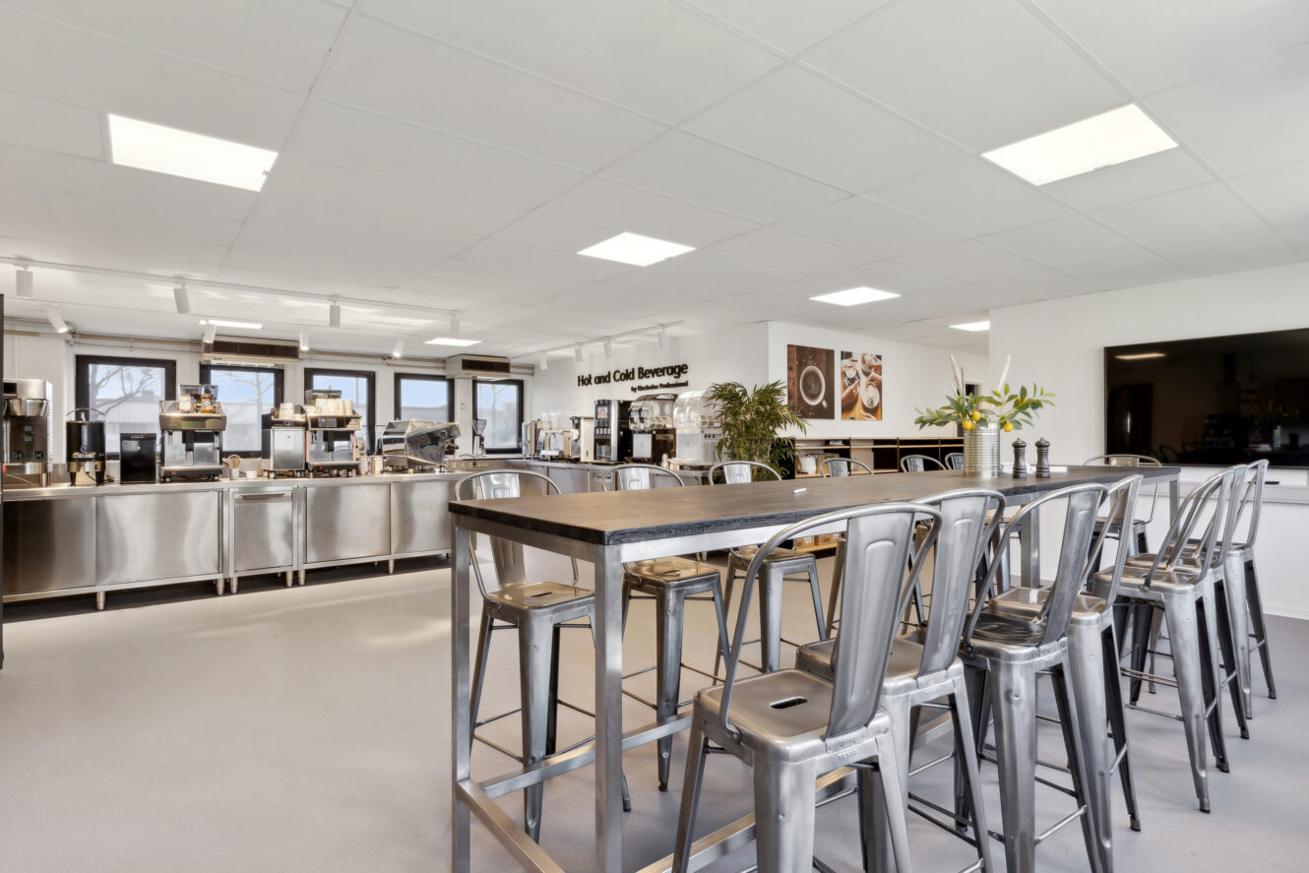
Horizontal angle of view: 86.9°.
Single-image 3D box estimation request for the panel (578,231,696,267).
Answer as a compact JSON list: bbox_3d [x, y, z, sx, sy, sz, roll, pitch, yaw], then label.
[{"bbox_3d":[-0.118,-1.222,4.513,0.590,0.025,0.590,0,0,-38],"label":"panel"}]

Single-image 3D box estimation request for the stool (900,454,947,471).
[{"bbox_3d":[1.812,0.702,4.252,0.430,1.160,0.450,0,0,-35],"label":"stool"}]

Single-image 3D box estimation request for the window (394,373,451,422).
[{"bbox_3d":[-3.385,-0.311,10.217,0.890,1.180,0.100,0,0,-38],"label":"window"}]

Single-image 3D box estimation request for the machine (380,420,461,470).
[{"bbox_3d":[-2.470,0.112,7.341,0.570,0.537,0.760,0,0,-39],"label":"machine"}]

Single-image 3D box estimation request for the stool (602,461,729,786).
[{"bbox_3d":[0.060,0.701,2.791,0.440,1.160,0.460,0,0,-39],"label":"stool"}]

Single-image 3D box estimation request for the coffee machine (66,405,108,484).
[{"bbox_3d":[-4.283,0.079,5.208,0.250,0.584,0.310,0,0,-38],"label":"coffee machine"}]

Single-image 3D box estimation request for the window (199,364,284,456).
[{"bbox_3d":[-5.325,-0.316,8.944,0.940,1.190,0.100,0,0,-38],"label":"window"}]

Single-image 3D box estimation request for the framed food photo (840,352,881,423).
[{"bbox_3d":[2.510,-0.593,8.295,0.810,0.802,0.040,0,0,-39],"label":"framed food photo"}]

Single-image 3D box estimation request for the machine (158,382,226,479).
[{"bbox_3d":[-3.989,-0.040,5.967,0.465,0.835,0.560,0,0,-38],"label":"machine"}]

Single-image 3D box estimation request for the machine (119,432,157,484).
[{"bbox_3d":[-4.081,0.175,5.466,0.226,0.396,0.410,0,0,-38],"label":"machine"}]

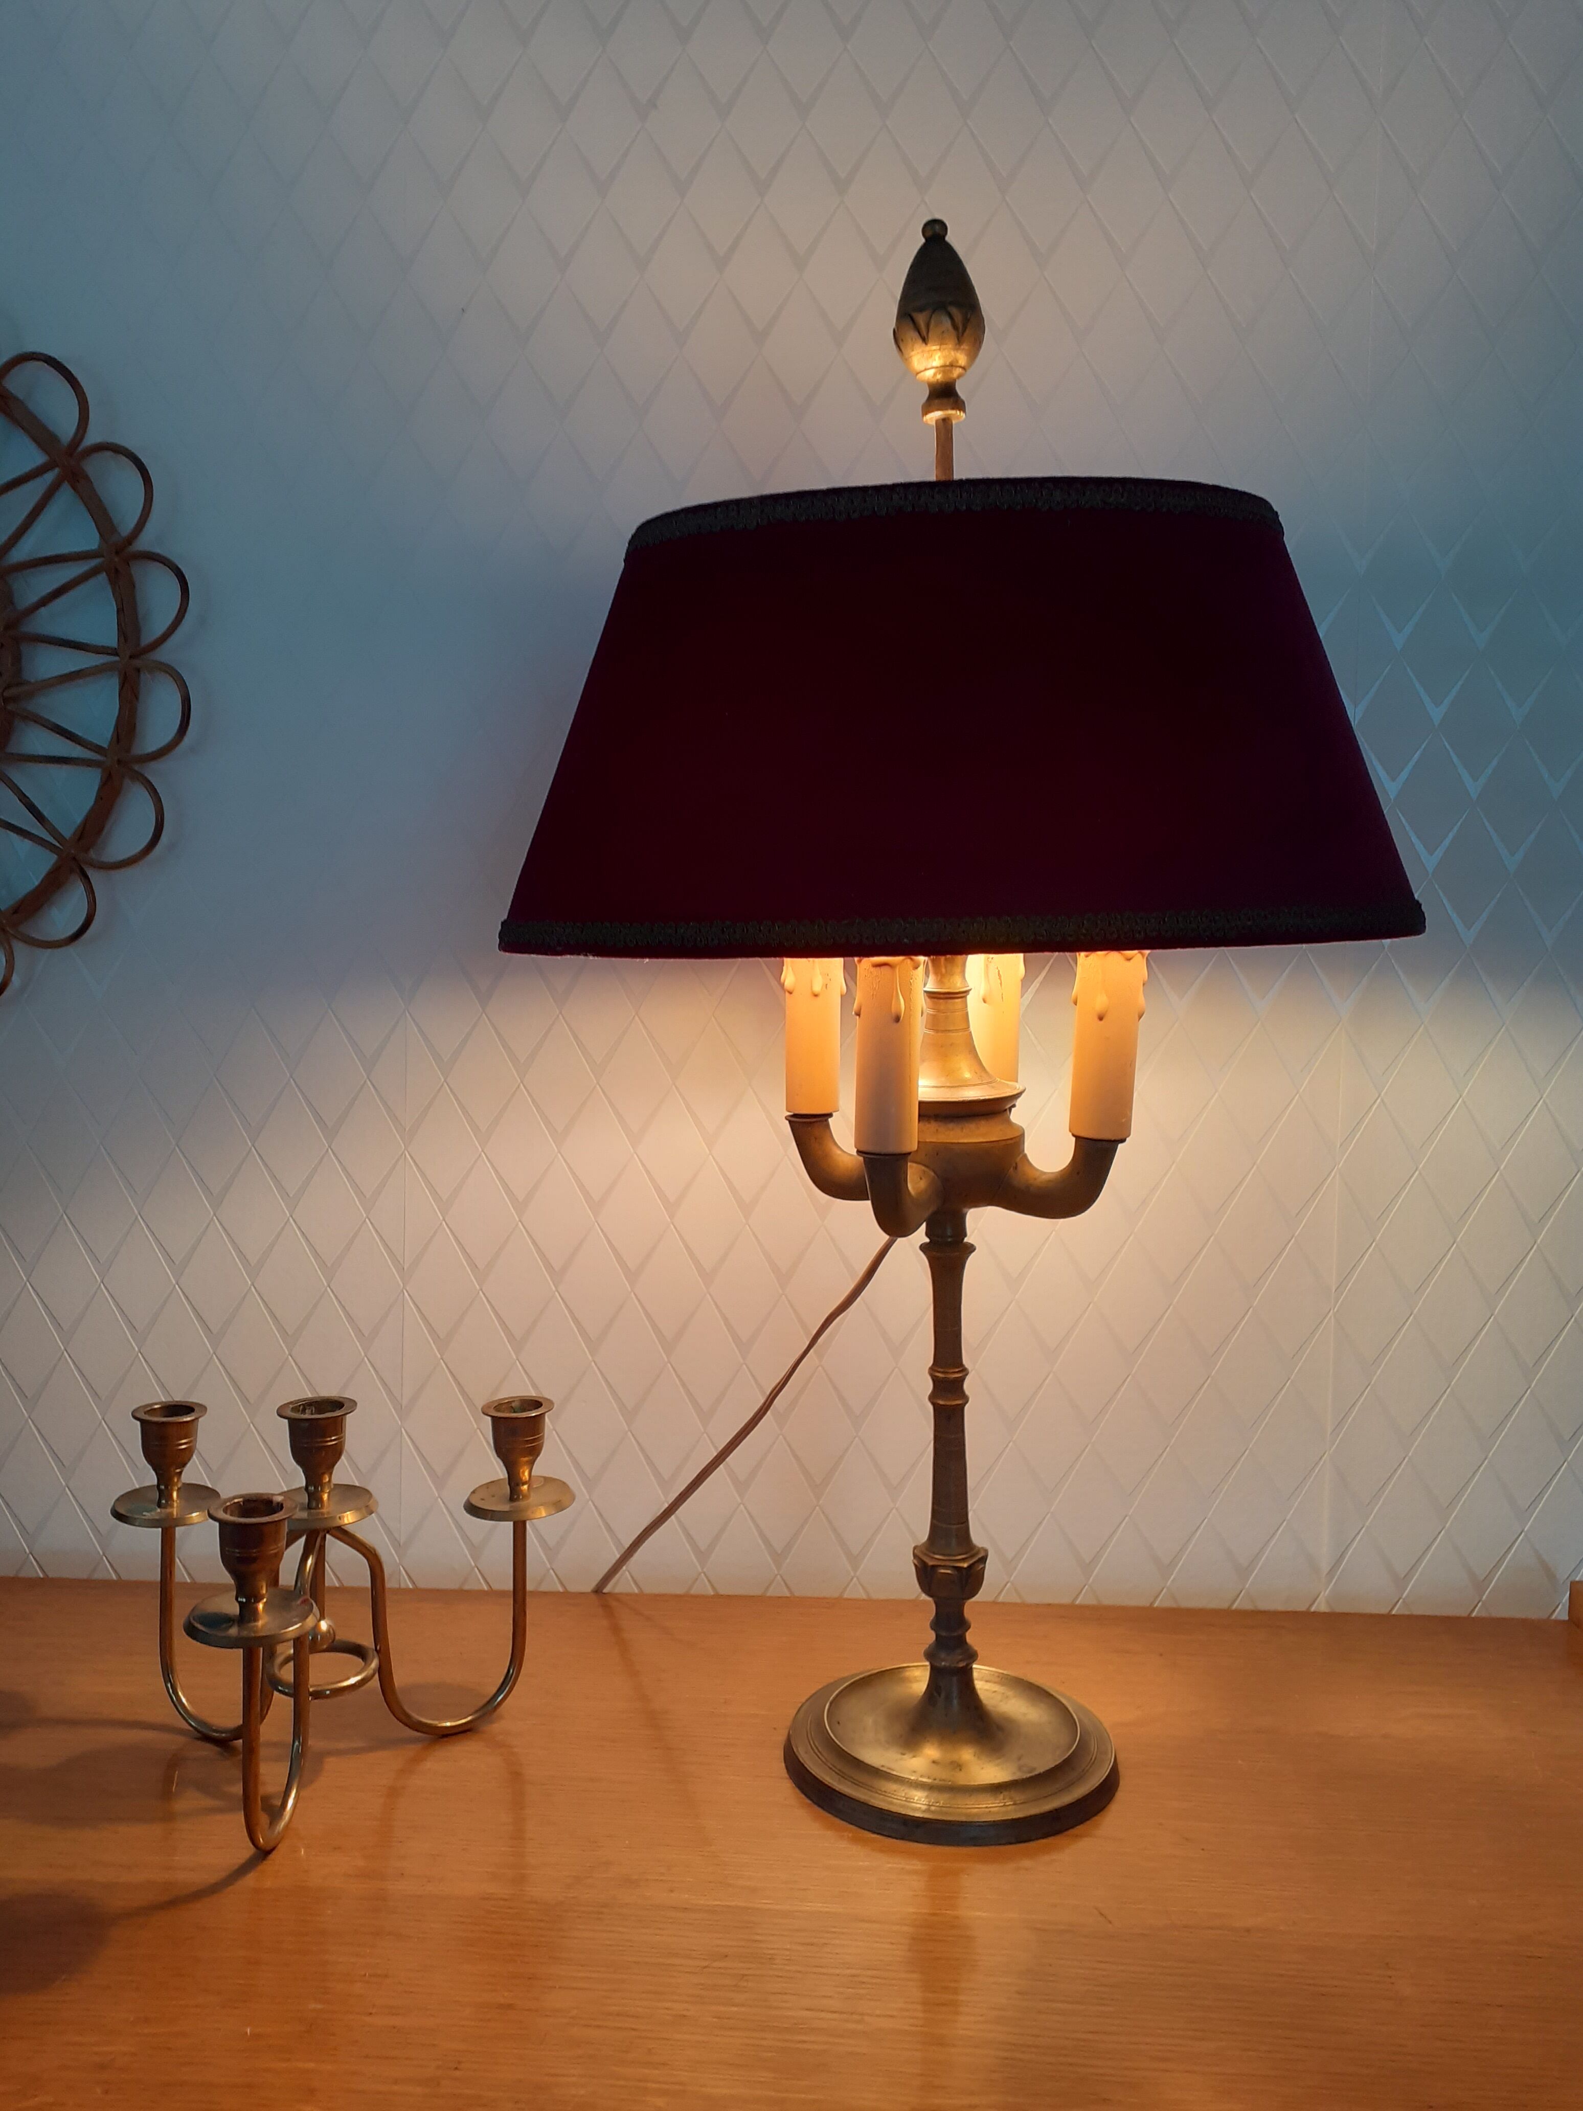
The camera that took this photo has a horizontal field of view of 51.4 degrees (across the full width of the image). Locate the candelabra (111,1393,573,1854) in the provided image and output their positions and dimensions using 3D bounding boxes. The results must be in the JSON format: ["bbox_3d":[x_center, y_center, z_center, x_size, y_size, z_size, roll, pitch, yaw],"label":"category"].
[{"bbox_3d":[-0.210,0.239,0.707,0.215,0.164,0.193,1,4,-1],"label":"candelabra"}]

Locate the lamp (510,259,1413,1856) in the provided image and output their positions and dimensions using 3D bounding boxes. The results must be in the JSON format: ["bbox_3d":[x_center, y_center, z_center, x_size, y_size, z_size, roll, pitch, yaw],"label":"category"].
[{"bbox_3d":[0.072,-0.018,0.731,0.405,0.680,0.290,1,4,2],"label":"lamp"}]

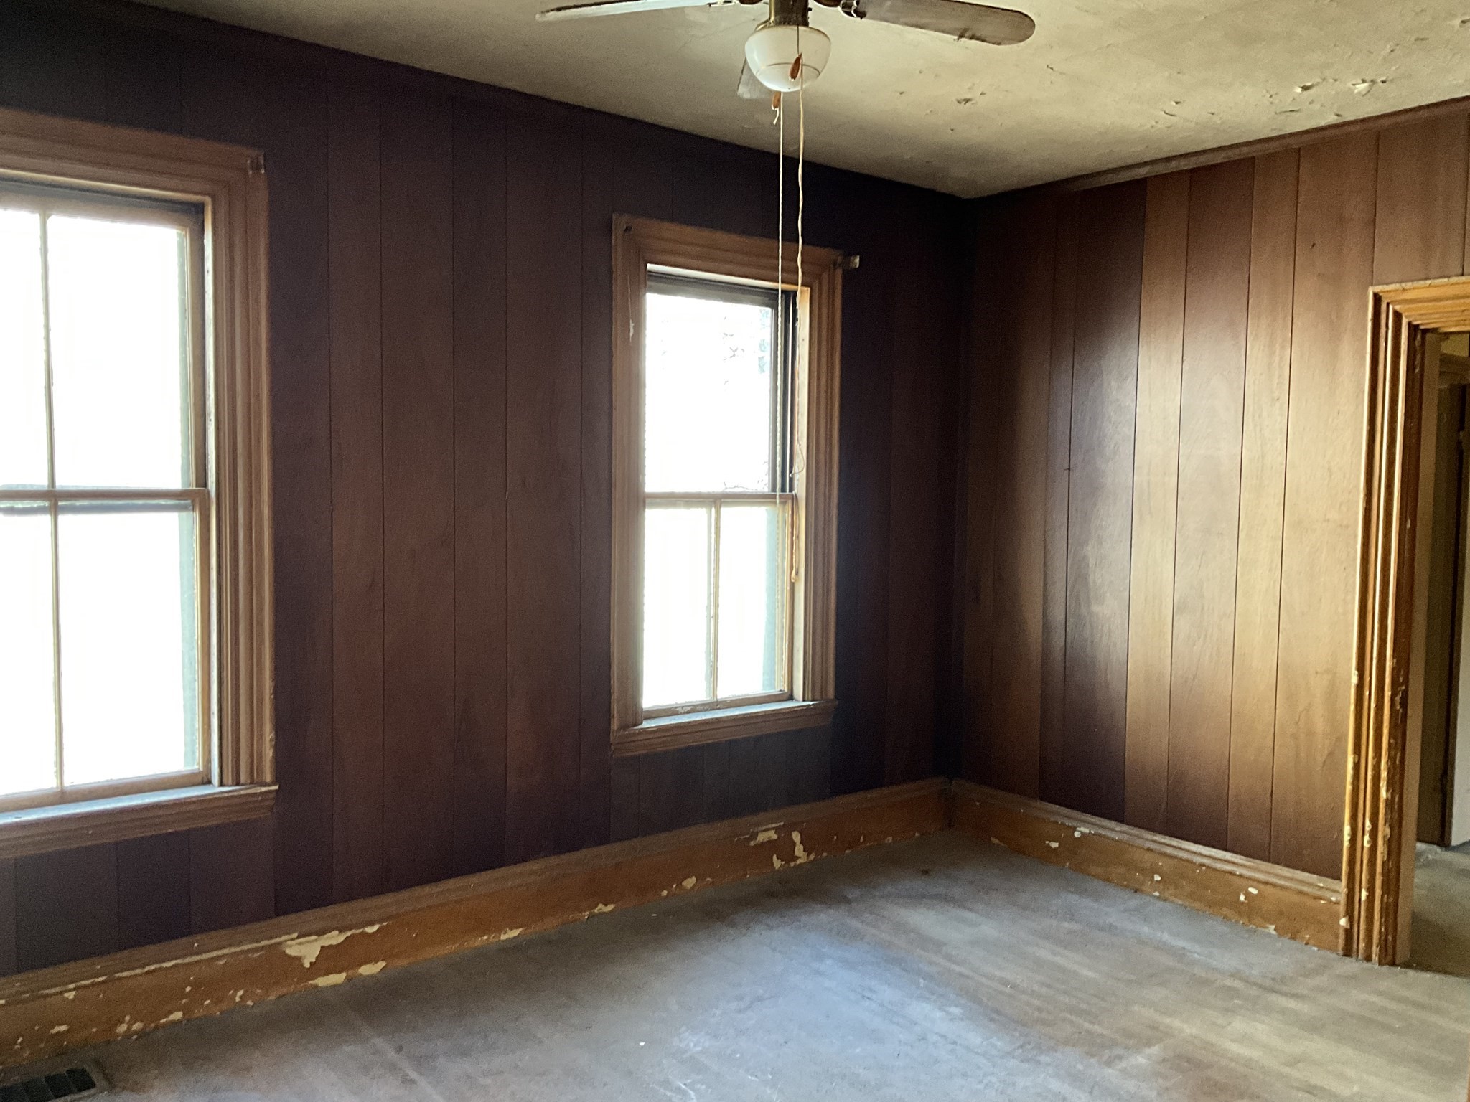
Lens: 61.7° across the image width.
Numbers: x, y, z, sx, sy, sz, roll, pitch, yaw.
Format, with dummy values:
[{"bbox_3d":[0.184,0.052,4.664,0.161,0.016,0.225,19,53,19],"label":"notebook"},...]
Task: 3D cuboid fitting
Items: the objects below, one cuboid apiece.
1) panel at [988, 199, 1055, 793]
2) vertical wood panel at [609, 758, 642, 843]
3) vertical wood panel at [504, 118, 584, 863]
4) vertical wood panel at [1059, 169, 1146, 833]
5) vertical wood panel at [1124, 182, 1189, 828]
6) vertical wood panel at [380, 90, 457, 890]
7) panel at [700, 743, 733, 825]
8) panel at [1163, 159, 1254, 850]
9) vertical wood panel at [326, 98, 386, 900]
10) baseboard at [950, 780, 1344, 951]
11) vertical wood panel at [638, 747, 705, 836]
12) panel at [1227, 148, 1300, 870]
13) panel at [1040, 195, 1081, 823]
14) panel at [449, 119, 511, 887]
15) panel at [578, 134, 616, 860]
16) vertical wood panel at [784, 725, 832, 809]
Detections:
[{"bbox_3d":[1.181,-0.202,5.031,0.030,2.424,0.256,-2,5,-40],"label":"panel"},{"bbox_3d":[-0.394,0.872,4.308,0.120,0.292,0.030,-2,5,-40],"label":"vertical wood panel"},{"bbox_3d":[-0.630,-0.170,4.036,0.280,2.399,0.030,-2,5,-40],"label":"vertical wood panel"},{"bbox_3d":[1.415,-0.181,4.748,0.030,2.424,0.282,-2,5,-40],"label":"vertical wood panel"},{"bbox_3d":[1.536,-0.163,4.504,0.020,2.377,0.179,-2,5,-39],"label":"vertical wood panel"},{"bbox_3d":[-0.969,-0.158,3.757,0.237,2.399,0.030,-2,5,-40],"label":"vertical wood panel"},{"bbox_3d":[-0.076,0.860,4.570,0.128,0.292,0.030,-2,5,-40],"label":"panel"},{"bbox_3d":[1.699,-0.156,4.405,0.030,2.424,0.241,-2,5,-40],"label":"panel"},{"bbox_3d":[-1.120,-0.152,3.632,0.155,2.399,0.030,-2,5,-40],"label":"vertical wood panel"},{"bbox_3d":[1.452,1.143,4.637,0.035,0.230,1.635,-2,5,-39],"label":"baseboard"},{"bbox_3d":[-0.224,0.851,4.372,0.289,0.278,0.020,-2,5,-39],"label":"vertical wood panel"},{"bbox_3d":[1.792,-0.139,4.188,0.020,2.378,0.155,-2,5,-39],"label":"panel"},{"bbox_3d":[1.271,-0.183,4.830,0.020,2.374,0.108,-2,5,-39],"label":"panel"},{"bbox_3d":[-0.793,-0.169,3.834,0.197,2.372,0.020,-2,5,-39],"label":"panel"},{"bbox_3d":[-0.458,-0.177,4.105,0.127,2.375,0.020,-2,5,-39],"label":"panel"},{"bbox_3d":[0.287,0.837,4.786,0.241,0.278,0.020,-2,5,-39],"label":"vertical wood panel"}]

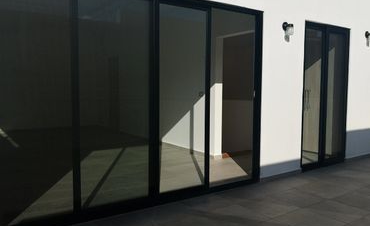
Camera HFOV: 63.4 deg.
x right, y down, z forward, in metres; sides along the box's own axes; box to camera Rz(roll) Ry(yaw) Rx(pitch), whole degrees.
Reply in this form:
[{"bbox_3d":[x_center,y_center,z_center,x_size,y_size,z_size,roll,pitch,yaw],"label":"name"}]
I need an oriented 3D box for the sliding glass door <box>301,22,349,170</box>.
[{"bbox_3d":[2.211,-0.249,4.738,1.165,2.209,0.120,-2,5,-32],"label":"sliding glass door"}]

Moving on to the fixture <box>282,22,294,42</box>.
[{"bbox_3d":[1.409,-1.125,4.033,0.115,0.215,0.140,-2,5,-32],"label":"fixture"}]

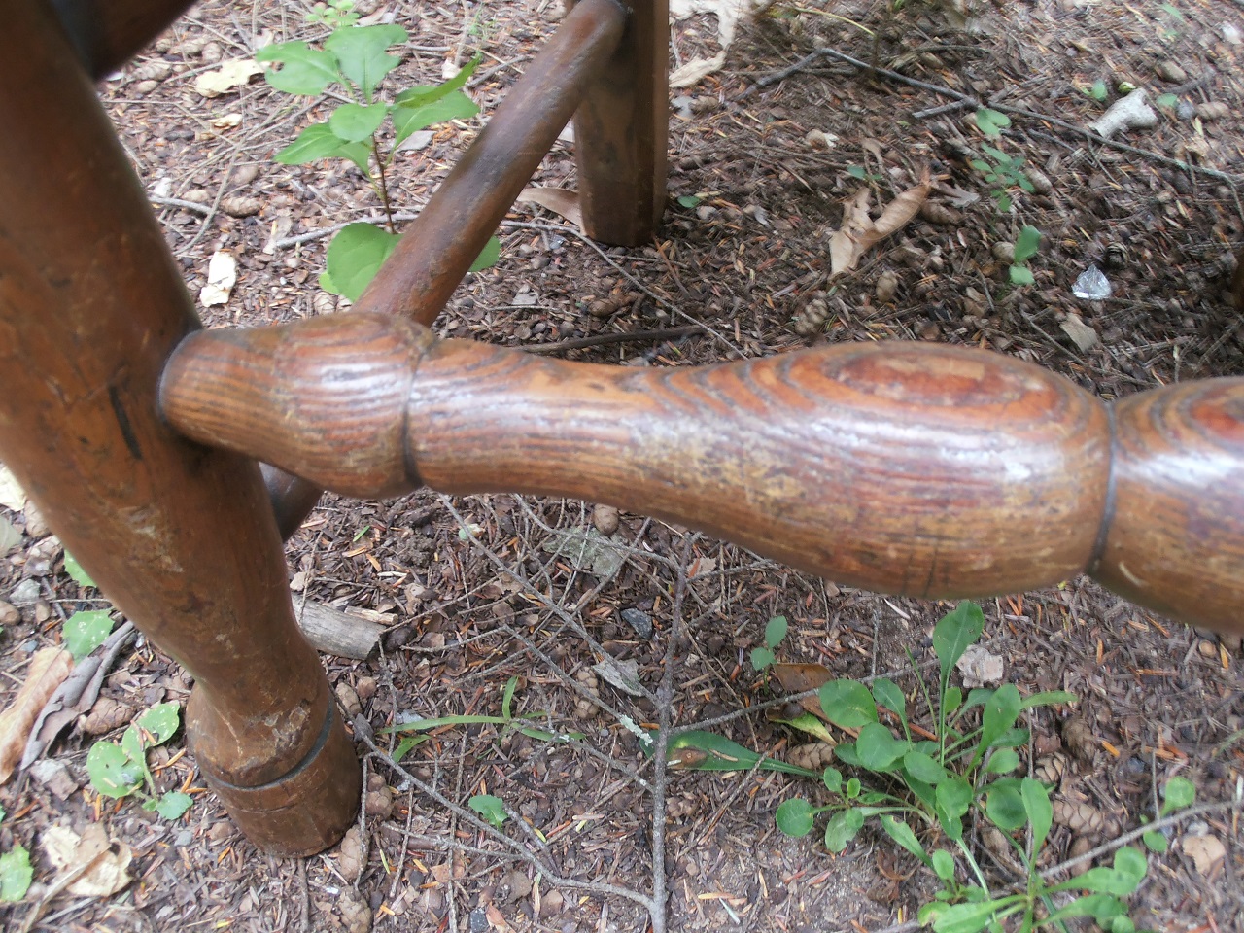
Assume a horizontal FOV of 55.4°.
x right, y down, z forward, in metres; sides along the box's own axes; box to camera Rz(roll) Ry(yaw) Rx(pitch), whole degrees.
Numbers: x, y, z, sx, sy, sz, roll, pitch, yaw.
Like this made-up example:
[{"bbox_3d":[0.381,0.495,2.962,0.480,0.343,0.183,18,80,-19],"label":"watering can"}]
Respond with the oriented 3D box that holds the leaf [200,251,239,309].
[{"bbox_3d":[-0.208,-0.097,0.612,0.015,0.009,0.037,-1,48,-1],"label":"leaf"}]

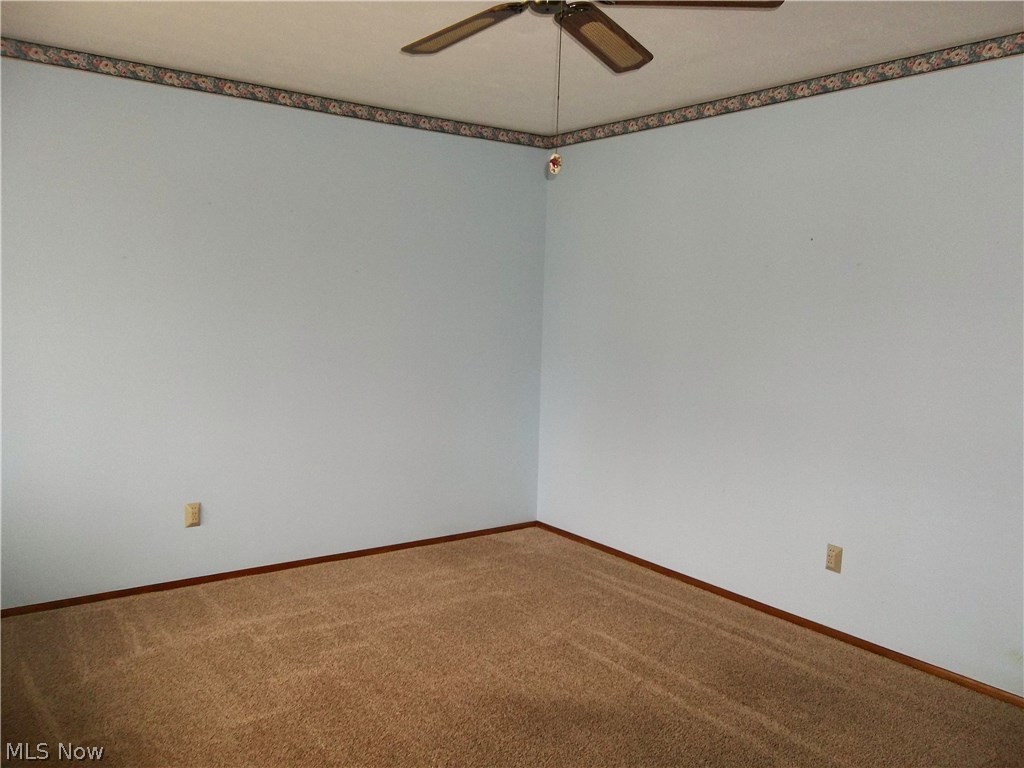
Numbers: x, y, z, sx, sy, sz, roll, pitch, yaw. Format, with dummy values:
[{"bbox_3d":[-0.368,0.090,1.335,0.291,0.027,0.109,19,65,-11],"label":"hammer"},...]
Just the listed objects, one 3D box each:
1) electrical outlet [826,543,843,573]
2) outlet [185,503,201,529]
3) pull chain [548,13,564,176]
[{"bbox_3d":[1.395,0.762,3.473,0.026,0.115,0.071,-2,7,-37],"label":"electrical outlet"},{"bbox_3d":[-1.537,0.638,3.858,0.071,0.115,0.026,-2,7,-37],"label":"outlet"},{"bbox_3d":[0.115,-0.715,1.963,0.030,0.394,0.028,2,6,0],"label":"pull chain"}]

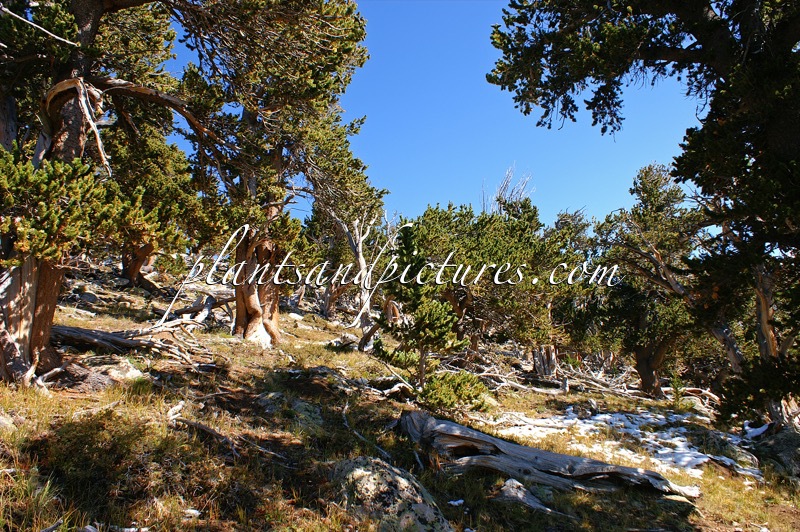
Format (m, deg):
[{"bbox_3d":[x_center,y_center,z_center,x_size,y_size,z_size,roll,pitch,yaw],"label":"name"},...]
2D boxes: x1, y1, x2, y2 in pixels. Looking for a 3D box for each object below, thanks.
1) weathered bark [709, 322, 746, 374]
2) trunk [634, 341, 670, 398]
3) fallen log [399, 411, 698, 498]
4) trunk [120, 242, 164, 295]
[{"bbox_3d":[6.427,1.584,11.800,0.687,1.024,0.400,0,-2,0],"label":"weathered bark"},{"bbox_3d":[5.391,2.231,12.800,0.660,1.180,0.600,0,-3,0],"label":"trunk"},{"bbox_3d":[1.449,1.830,5.850,2.750,0.430,0.580,7,-2,11],"label":"fallen log"},{"bbox_3d":[-7.946,0.077,18.500,1.150,1.550,0.950,0,-3,0],"label":"trunk"}]

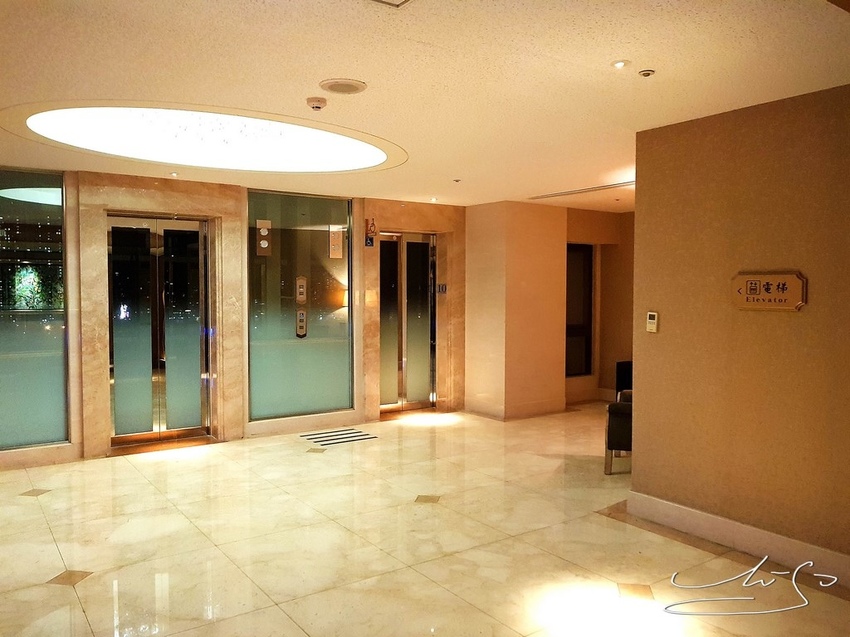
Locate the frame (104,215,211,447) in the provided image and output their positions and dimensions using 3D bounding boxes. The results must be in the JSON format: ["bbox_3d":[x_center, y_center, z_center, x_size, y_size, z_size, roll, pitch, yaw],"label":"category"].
[{"bbox_3d":[-2.511,0.112,6.065,0.950,2.120,0.140,-2,3,-36],"label":"frame"}]

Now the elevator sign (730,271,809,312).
[{"bbox_3d":[1.808,-0.142,3.359,0.030,0.200,0.380,-2,3,-36],"label":"elevator sign"}]

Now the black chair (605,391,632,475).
[{"bbox_3d":[1.833,0.836,5.207,0.680,0.760,0.630,1,2,17],"label":"black chair"}]

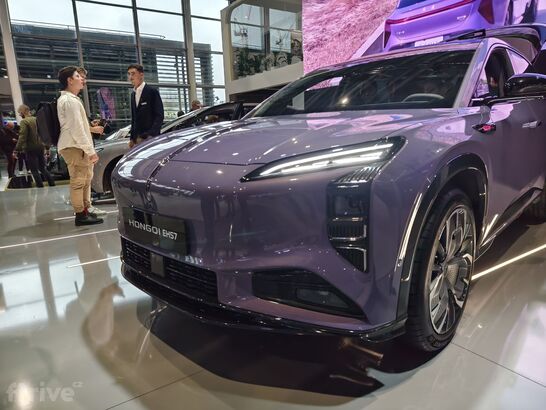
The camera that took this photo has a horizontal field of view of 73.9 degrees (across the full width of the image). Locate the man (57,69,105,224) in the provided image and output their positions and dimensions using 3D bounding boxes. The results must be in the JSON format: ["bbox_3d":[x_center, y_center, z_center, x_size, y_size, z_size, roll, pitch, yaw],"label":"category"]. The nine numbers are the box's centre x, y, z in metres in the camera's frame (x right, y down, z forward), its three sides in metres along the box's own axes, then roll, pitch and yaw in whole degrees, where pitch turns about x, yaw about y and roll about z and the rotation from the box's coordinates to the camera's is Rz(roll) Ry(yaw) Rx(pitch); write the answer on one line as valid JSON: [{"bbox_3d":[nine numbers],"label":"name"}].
[{"bbox_3d":[-2.270,-0.678,4.287,0.460,1.810,0.500,-6,12,-21],"label":"man"}]

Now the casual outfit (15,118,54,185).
[{"bbox_3d":[-5.194,-1.122,7.844,0.430,1.510,0.520,6,14,36],"label":"casual outfit"}]

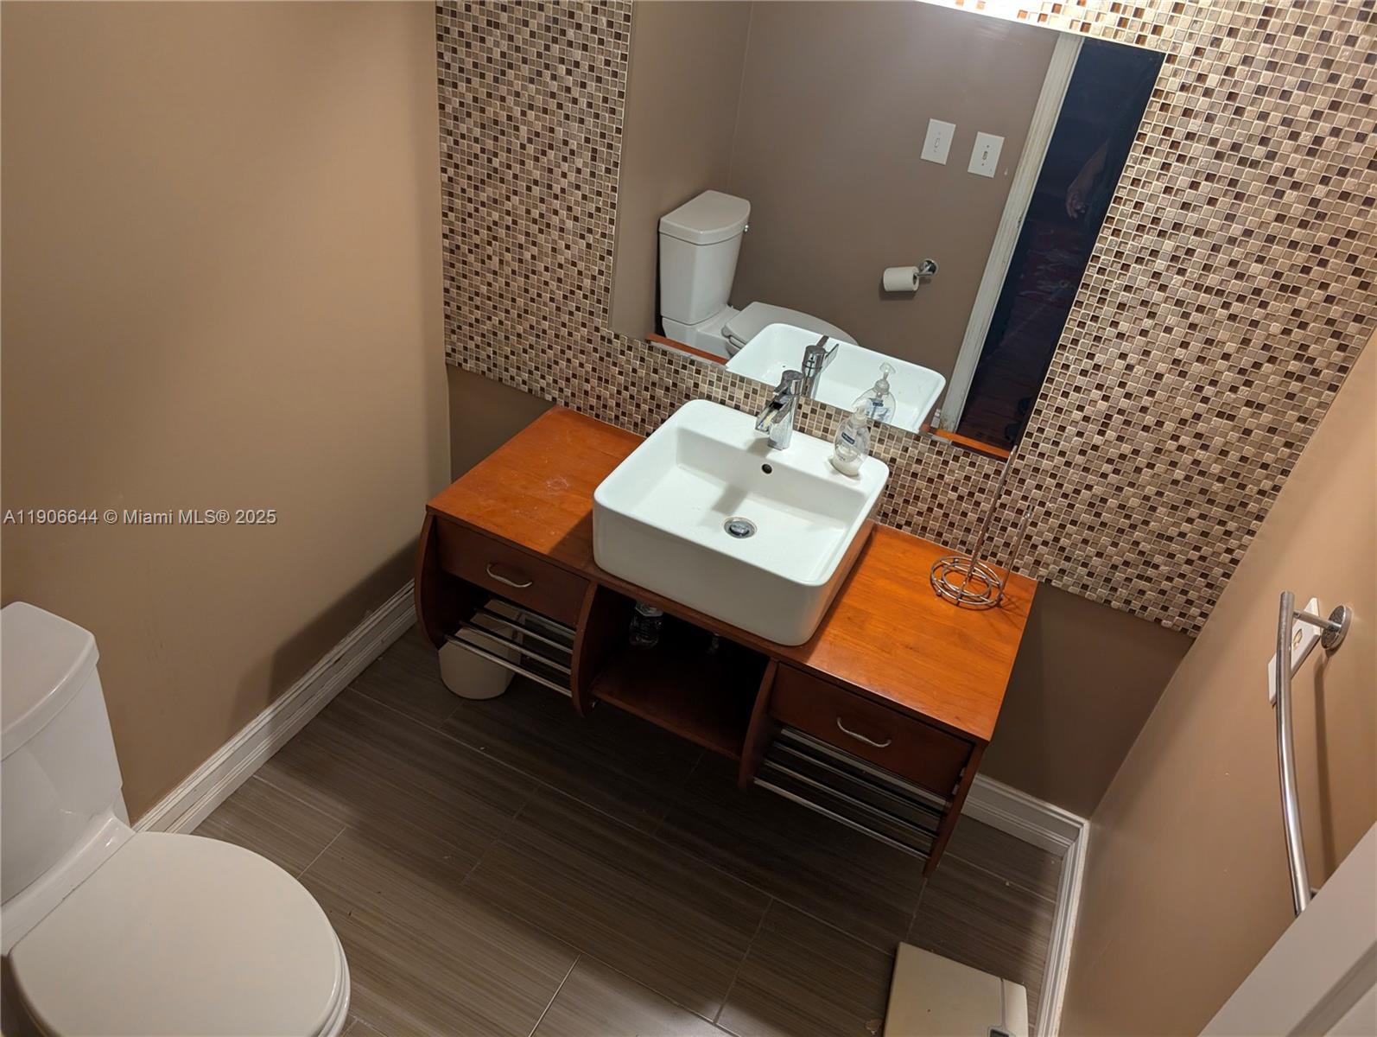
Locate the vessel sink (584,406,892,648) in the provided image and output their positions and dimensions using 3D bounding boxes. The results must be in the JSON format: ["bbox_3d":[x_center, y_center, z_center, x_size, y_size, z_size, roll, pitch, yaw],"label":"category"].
[{"bbox_3d":[0.113,-0.014,1.919,0.473,0.153,0.478,21,38,17],"label":"vessel sink"}]

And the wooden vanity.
[{"bbox_3d":[0.059,0.227,2.053,1.161,0.404,0.561,21,38,17],"label":"wooden vanity"}]

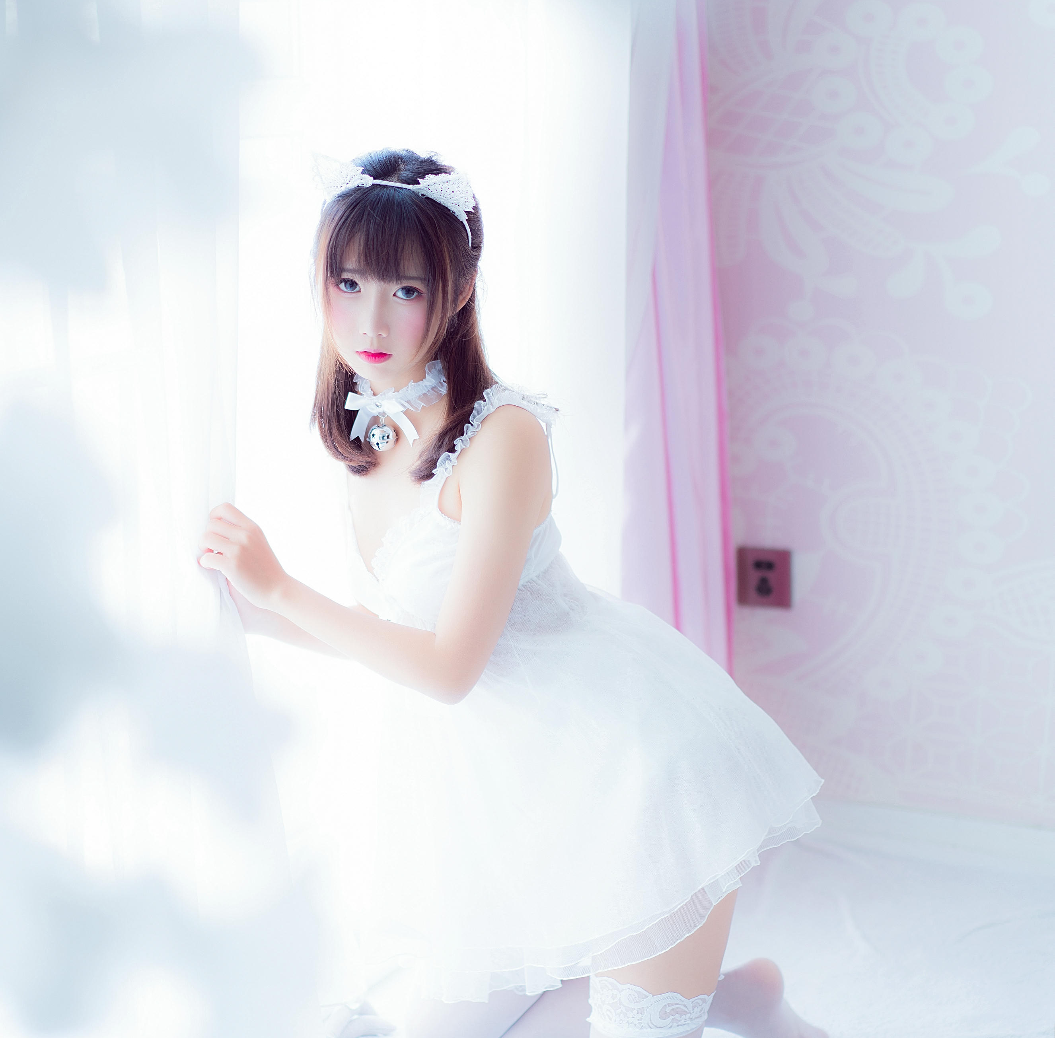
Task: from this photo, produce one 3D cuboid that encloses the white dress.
[{"bbox_3d":[0.047,0.177,2.500,0.460,0.590,0.400,-16,16,-25],"label":"white dress"}]

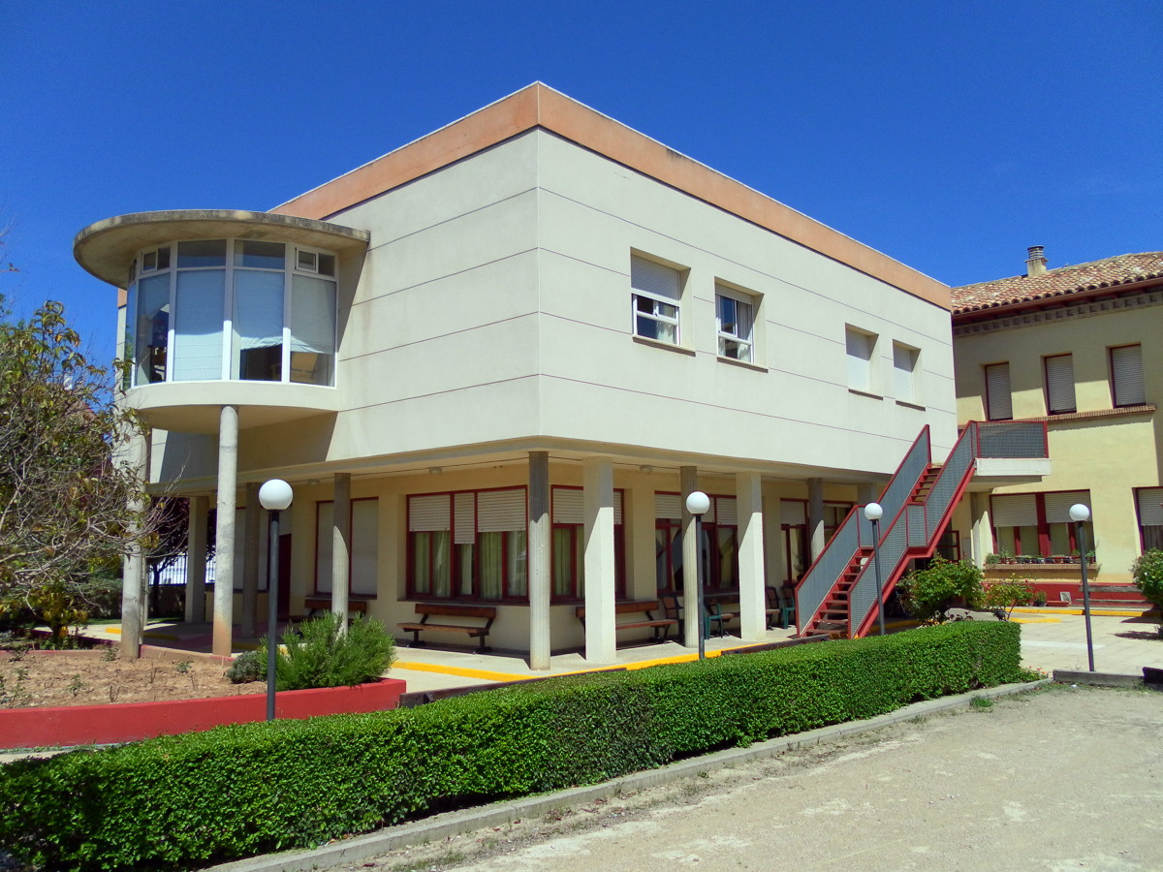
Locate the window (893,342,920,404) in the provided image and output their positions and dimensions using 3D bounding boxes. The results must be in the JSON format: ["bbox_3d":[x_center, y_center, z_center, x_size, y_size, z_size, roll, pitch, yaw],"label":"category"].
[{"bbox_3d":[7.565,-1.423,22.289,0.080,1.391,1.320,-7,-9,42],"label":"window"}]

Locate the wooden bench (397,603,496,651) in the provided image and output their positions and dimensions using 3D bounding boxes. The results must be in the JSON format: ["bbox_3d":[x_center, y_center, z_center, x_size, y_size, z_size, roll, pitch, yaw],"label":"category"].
[{"bbox_3d":[-2.312,3.284,16.117,2.139,0.731,0.533,-7,-9,42],"label":"wooden bench"}]

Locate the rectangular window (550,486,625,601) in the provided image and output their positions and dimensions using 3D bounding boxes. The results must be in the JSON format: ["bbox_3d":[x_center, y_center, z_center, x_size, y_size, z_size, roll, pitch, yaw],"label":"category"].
[{"bbox_3d":[0.118,1.849,16.129,0.120,1.928,1.872,-7,-9,42],"label":"rectangular window"}]

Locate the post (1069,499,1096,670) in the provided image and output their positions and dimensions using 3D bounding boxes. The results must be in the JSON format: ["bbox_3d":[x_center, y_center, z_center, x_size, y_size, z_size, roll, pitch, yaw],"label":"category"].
[{"bbox_3d":[7.529,2.261,14.044,0.270,2.490,0.270,-4,-8,28],"label":"post"}]

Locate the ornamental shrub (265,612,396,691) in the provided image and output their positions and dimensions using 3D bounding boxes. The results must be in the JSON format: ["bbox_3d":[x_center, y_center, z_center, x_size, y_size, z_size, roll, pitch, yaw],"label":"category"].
[{"bbox_3d":[-2.994,2.533,11.200,1.480,0.840,1.300,1,-7,-14],"label":"ornamental shrub"}]

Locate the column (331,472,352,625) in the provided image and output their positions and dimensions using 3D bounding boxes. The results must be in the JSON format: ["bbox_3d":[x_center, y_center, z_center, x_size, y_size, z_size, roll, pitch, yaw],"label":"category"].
[{"bbox_3d":[-4.264,2.202,16.776,0.283,3.081,0.283,-7,-9,42],"label":"column"}]

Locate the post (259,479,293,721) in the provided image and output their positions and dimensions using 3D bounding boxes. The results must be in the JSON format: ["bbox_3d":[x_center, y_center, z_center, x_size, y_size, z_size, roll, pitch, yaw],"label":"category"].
[{"bbox_3d":[-2.533,1.609,7.708,0.270,2.500,0.270,2,-7,-18],"label":"post"}]

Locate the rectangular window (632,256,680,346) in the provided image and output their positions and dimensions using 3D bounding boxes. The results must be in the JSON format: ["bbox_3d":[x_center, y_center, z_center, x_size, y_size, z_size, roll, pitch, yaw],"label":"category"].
[{"bbox_3d":[1.167,-2.172,15.365,0.120,1.378,1.515,-7,-9,42],"label":"rectangular window"}]

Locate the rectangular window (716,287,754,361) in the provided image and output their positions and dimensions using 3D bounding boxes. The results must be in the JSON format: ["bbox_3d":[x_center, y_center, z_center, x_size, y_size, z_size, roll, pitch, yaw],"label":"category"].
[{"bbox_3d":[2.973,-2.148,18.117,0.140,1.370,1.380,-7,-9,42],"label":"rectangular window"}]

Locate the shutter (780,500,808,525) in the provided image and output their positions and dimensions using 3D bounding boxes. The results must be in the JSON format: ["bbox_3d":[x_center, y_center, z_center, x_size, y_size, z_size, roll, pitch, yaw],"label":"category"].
[{"bbox_3d":[4.745,1.744,21.221,0.080,0.520,1.170,-7,-9,42],"label":"shutter"}]

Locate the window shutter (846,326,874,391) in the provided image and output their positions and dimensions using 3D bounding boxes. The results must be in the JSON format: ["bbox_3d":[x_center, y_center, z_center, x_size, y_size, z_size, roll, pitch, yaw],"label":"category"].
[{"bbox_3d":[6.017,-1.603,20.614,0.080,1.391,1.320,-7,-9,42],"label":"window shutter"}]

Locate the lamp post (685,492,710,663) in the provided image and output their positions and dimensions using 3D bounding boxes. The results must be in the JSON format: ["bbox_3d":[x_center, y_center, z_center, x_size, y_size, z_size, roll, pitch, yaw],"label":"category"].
[{"bbox_3d":[1.321,1.905,10.670,0.270,2.520,0.270,-1,-7,7],"label":"lamp post"}]

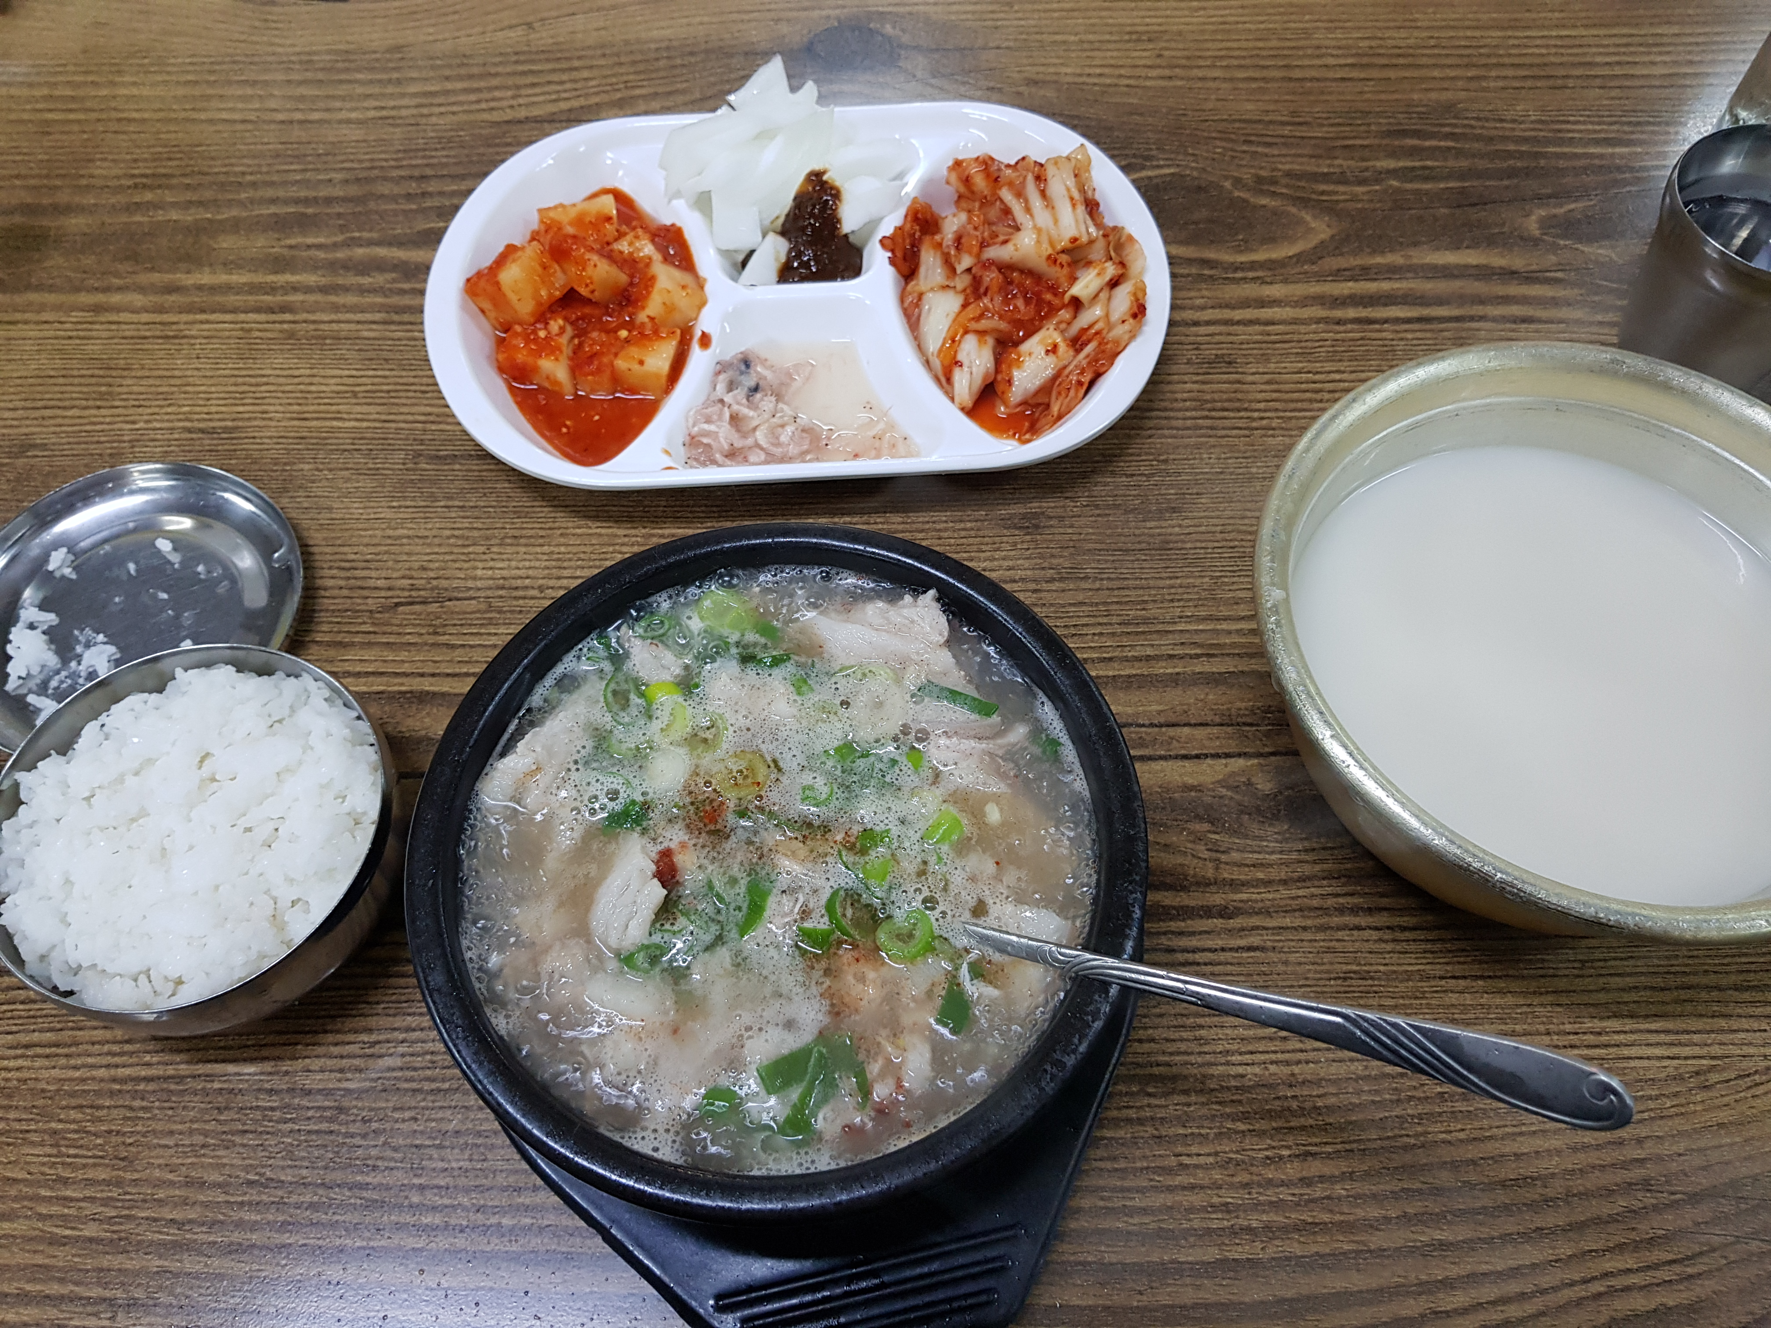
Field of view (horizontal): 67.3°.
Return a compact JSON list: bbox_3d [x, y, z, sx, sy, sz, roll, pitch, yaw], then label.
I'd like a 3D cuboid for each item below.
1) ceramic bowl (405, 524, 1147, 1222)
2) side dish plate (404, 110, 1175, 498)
[{"bbox_3d":[-0.024,0.056,0.334,0.165,0.078,0.165,0,62,0],"label":"ceramic bowl"},{"bbox_3d":[-0.029,-0.126,0.469,0.251,0.029,0.166,-3,62,-2],"label":"side dish plate"}]

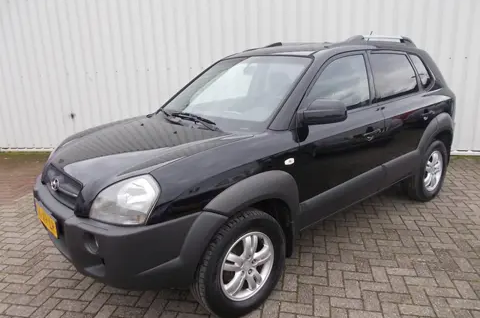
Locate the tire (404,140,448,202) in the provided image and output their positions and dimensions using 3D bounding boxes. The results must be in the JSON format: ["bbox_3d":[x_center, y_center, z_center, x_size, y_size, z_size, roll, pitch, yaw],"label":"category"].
[{"bbox_3d":[1.996,0.109,3.896,0.680,0.680,0.225,-15,20,-38],"label":"tire"}]

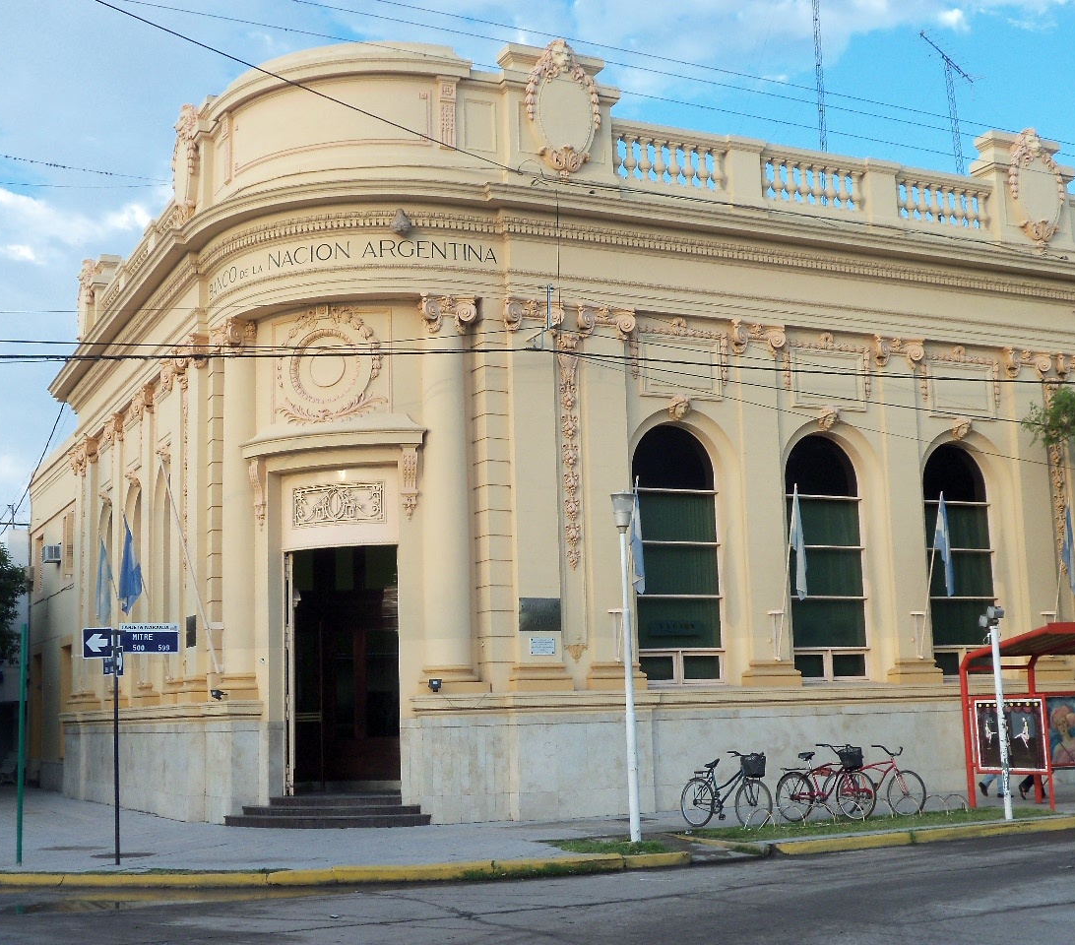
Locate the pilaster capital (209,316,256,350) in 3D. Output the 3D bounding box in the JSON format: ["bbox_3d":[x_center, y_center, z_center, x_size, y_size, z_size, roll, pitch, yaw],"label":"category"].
[{"bbox_3d":[-5.154,-2.189,25.922,0.450,0.600,0.920,5,-11,-36],"label":"pilaster capital"}]

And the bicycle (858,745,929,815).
[{"bbox_3d":[4.980,4.589,22.846,1.780,1.040,0.650,-8,-11,36],"label":"bicycle"}]

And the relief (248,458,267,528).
[{"bbox_3d":[-4.546,0.367,25.024,0.260,1.180,0.220,-10,-12,44],"label":"relief"}]

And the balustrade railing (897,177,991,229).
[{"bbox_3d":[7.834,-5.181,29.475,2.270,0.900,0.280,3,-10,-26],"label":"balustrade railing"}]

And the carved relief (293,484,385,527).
[{"bbox_3d":[-3.124,0.518,24.050,1.600,0.650,0.140,-5,-9,18],"label":"carved relief"}]

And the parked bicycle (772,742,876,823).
[{"bbox_3d":[4.146,4.435,21.859,1.750,1.060,0.600,2,-10,-23],"label":"parked bicycle"}]

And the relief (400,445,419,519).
[{"bbox_3d":[-1.972,0.136,23.475,0.300,1.120,0.250,-1,-9,-1],"label":"relief"}]

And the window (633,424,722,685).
[{"bbox_3d":[2.324,1.357,25.479,1.590,4.340,0.280,3,-10,-26],"label":"window"}]

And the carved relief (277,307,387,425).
[{"bbox_3d":[-3.283,-1.691,24.108,1.870,1.830,0.250,-5,-9,18],"label":"carved relief"}]

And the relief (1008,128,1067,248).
[{"bbox_3d":[9.840,-5.548,30.079,1.420,2.430,0.360,3,-10,-26],"label":"relief"}]

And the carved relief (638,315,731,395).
[{"bbox_3d":[2.431,-1.943,26.005,1.880,1.420,0.150,3,-10,-26],"label":"carved relief"}]

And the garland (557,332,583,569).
[{"bbox_3d":[0.572,-0.370,24.591,0.460,3.850,0.200,3,-10,-26],"label":"garland"}]

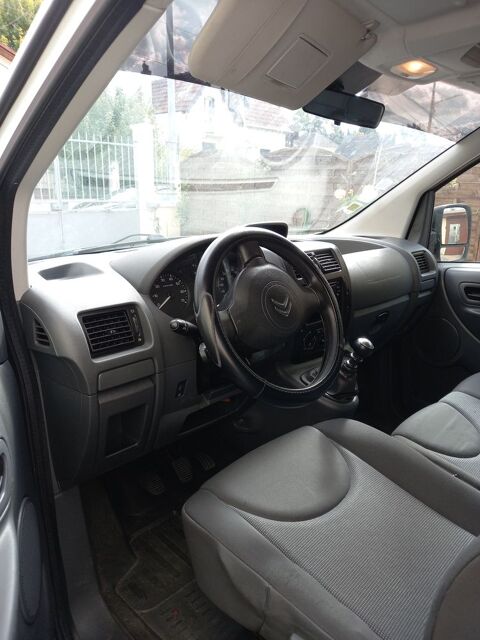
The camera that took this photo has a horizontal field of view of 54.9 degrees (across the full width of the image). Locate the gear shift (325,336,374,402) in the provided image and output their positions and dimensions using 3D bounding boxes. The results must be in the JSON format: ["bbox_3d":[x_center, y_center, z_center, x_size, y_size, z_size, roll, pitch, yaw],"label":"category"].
[{"bbox_3d":[0.285,0.127,1.234,0.100,0.200,0.130,-13,32,-42],"label":"gear shift"}]

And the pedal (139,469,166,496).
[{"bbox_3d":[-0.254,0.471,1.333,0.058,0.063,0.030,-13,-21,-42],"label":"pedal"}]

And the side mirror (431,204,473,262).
[{"bbox_3d":[0.881,-0.362,1.988,0.200,0.270,0.130,-8,16,-28],"label":"side mirror"}]

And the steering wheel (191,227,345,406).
[{"bbox_3d":[0.058,-0.008,0.974,0.385,0.385,0.110,-13,-10,-42],"label":"steering wheel"}]

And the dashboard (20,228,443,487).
[{"bbox_3d":[0.118,-0.036,1.437,1.550,0.480,0.500,-13,19,-42],"label":"dashboard"}]

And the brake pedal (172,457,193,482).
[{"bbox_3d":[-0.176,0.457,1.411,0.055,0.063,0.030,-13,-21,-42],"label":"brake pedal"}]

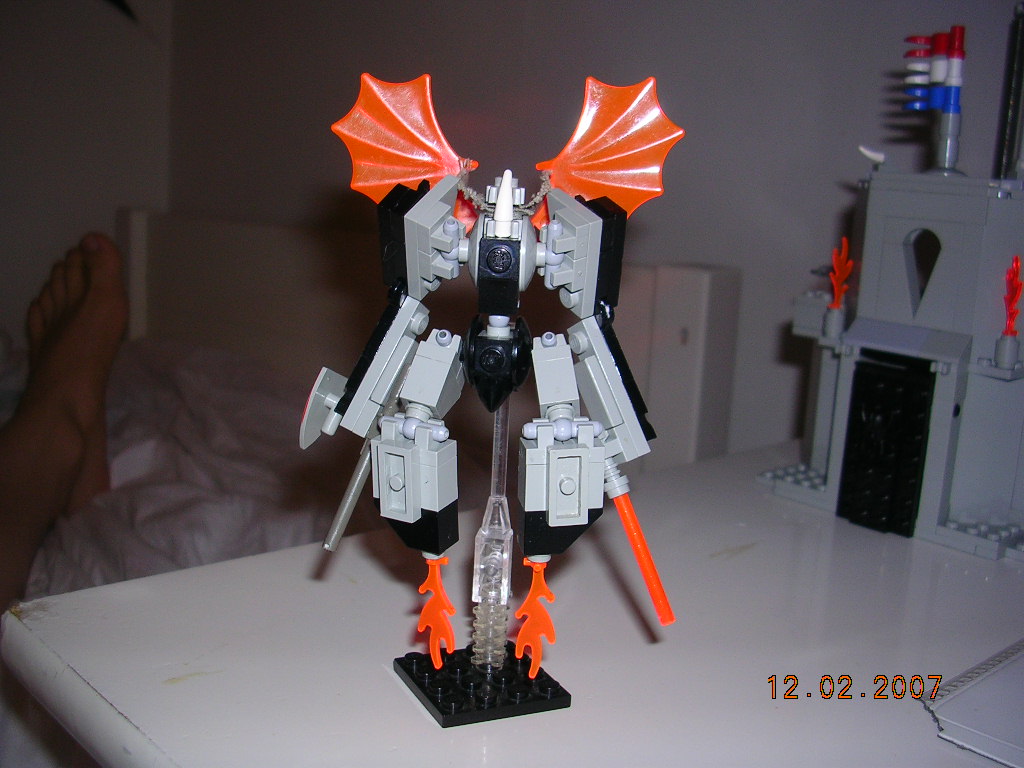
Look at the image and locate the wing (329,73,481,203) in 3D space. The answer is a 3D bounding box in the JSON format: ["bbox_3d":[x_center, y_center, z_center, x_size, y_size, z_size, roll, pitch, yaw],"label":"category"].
[{"bbox_3d":[-0.024,-0.053,0.252,0.032,0.033,0.009,6,10,15],"label":"wing"}]

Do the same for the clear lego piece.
[{"bbox_3d":[-0.004,0.035,0.266,0.009,0.067,0.009,4,10,6],"label":"clear lego piece"}]

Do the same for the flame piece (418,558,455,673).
[{"bbox_3d":[-0.017,0.051,0.253,0.008,0.025,0.004,2,10,22],"label":"flame piece"}]

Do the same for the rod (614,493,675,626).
[{"bbox_3d":[0.028,0.036,0.236,0.003,0.031,0.003,-21,12,0],"label":"rod"}]

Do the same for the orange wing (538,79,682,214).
[{"bbox_3d":[0.022,-0.052,0.247,0.032,0.033,0.009,2,10,-7],"label":"orange wing"}]

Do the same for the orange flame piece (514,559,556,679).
[{"bbox_3d":[0.005,0.050,0.240,0.009,0.026,0.004,3,10,-5],"label":"orange flame piece"}]

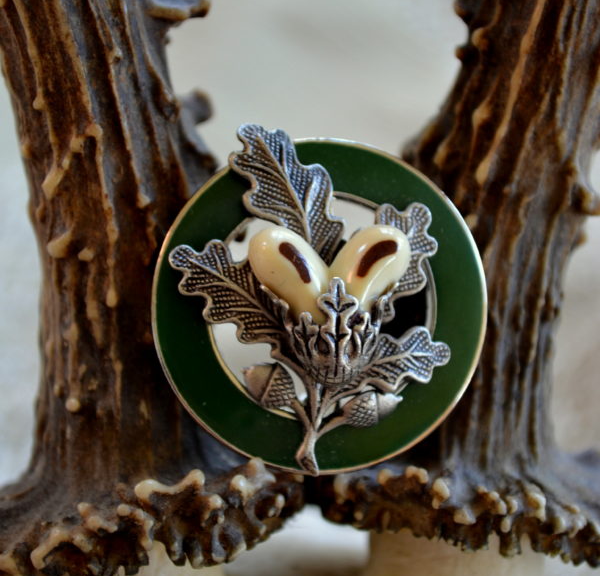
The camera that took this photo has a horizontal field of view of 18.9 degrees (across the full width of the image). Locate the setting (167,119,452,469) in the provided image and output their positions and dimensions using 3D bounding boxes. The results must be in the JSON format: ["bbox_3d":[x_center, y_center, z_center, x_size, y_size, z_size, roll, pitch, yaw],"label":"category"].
[{"bbox_3d":[0.001,0.001,0.211,0.033,0.041,0.009,0,0,0],"label":"setting"}]

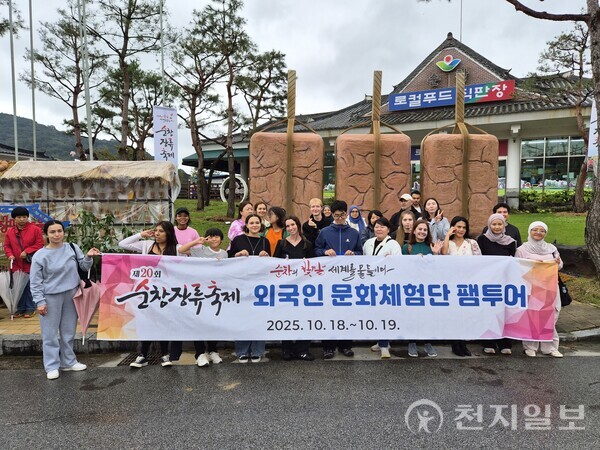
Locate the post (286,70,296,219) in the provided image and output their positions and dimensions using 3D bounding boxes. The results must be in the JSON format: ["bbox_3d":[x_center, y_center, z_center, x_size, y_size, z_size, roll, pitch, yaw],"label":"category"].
[{"bbox_3d":[-0.194,-1.680,9.112,0.230,3.622,0.200,0,4,-3],"label":"post"}]

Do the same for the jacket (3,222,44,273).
[{"bbox_3d":[-3.905,0.316,5.631,0.540,0.689,0.320,-1,4,-12],"label":"jacket"}]

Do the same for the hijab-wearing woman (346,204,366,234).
[{"bbox_3d":[0.913,0.463,6.442,0.450,1.570,0.320,0,4,3],"label":"hijab-wearing woman"}]

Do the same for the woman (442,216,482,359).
[{"bbox_3d":[1.862,0.719,4.624,0.460,1.625,0.350,1,4,8],"label":"woman"}]

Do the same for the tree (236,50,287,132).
[{"bbox_3d":[-1.669,-4.054,17.280,2.500,6.760,2.500,0,4,0],"label":"tree"}]

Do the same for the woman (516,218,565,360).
[{"bbox_3d":[2.733,0.734,4.530,0.520,1.550,0.400,0,3,14],"label":"woman"}]

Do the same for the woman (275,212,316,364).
[{"bbox_3d":[-0.063,0.713,4.550,0.470,1.620,0.380,0,3,-2],"label":"woman"}]

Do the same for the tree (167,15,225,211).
[{"bbox_3d":[-4.062,-4.336,15.800,2.400,7.800,2.300,-1,3,-11],"label":"tree"}]

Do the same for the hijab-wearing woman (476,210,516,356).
[{"bbox_3d":[2.299,0.695,4.653,0.480,1.646,0.340,1,4,10],"label":"hijab-wearing woman"}]

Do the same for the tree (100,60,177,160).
[{"bbox_3d":[-7.203,-4.011,17.783,3.300,6.455,3.200,0,4,0],"label":"tree"}]

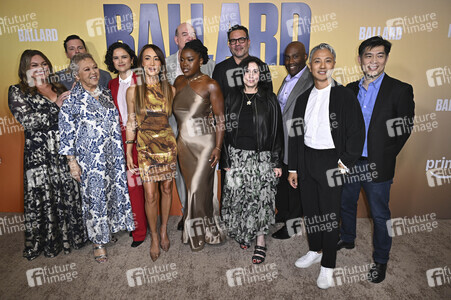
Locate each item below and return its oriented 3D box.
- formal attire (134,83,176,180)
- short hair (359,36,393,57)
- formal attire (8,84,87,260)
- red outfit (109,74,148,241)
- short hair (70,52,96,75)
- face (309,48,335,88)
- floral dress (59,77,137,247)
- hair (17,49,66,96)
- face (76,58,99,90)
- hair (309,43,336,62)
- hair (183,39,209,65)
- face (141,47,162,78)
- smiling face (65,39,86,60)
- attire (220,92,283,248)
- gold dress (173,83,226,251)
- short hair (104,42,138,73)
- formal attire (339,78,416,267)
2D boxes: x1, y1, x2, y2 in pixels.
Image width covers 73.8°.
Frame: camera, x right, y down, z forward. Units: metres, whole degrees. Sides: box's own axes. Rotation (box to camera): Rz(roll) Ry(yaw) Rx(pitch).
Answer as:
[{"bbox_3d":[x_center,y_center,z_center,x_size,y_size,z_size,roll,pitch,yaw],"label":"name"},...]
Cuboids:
[{"bbox_3d":[-0.552,-0.144,2.438,0.360,0.790,0.260,-2,14,-10],"label":"formal attire"},{"bbox_3d":[1.010,-0.686,2.031,0.200,0.150,0.220,6,13,24],"label":"short hair"},{"bbox_3d":[-1.482,0.174,2.589,0.570,1.440,0.420,-7,16,-25],"label":"formal attire"},{"bbox_3d":[-0.799,0.109,2.640,0.430,1.490,0.280,-3,14,-8],"label":"red outfit"},{"bbox_3d":[-1.073,-0.645,2.278,0.200,0.170,0.180,8,16,32],"label":"short hair"},{"bbox_3d":[0.623,-0.539,1.929,0.165,0.230,0.150,3,14,16],"label":"face"},{"bbox_3d":[-1.003,0.090,2.402,0.530,1.230,0.400,-7,14,-29],"label":"floral dress"},{"bbox_3d":[-1.447,-0.602,2.375,0.330,0.340,0.250,-7,16,-26],"label":"hair"},{"bbox_3d":[-1.016,-0.552,2.212,0.165,0.220,0.160,10,17,36],"label":"face"},{"bbox_3d":[0.668,-0.665,2.070,0.175,0.165,0.200,3,13,14],"label":"hair"},{"bbox_3d":[-0.227,-0.744,2.270,0.175,0.185,0.230,9,24,33],"label":"hair"},{"bbox_3d":[-0.550,-0.658,2.246,0.160,0.225,0.150,-3,14,-11],"label":"face"},{"bbox_3d":[-1.328,-0.877,2.660,0.165,0.215,0.160,-5,14,-21],"label":"smiling face"},{"bbox_3d":[0.207,0.172,2.432,0.520,1.360,0.330,0,14,5],"label":"attire"},{"bbox_3d":[-0.215,0.132,2.584,0.450,1.380,0.360,3,12,15],"label":"gold dress"},{"bbox_3d":[-0.836,-0.731,2.415,0.260,0.245,0.240,-4,15,-17],"label":"short hair"},{"bbox_3d":[1.090,0.134,2.246,0.500,1.370,0.360,9,15,34],"label":"formal attire"}]

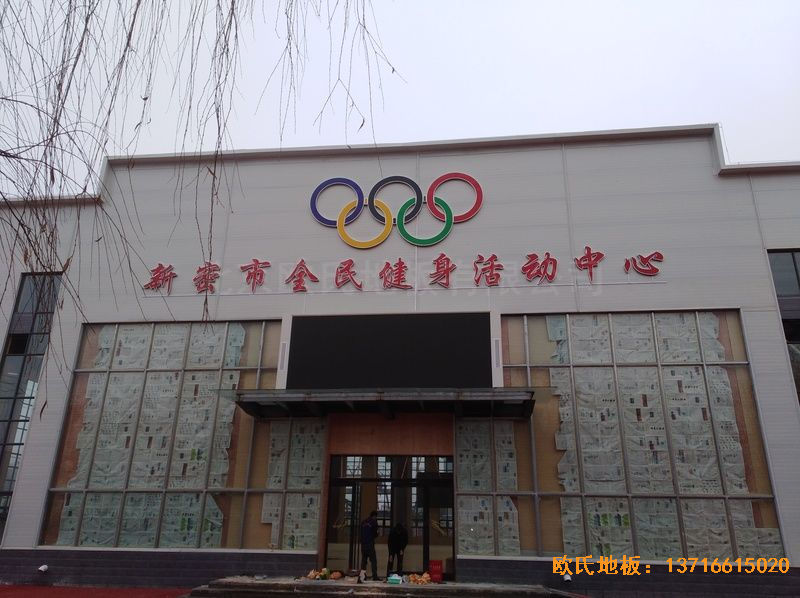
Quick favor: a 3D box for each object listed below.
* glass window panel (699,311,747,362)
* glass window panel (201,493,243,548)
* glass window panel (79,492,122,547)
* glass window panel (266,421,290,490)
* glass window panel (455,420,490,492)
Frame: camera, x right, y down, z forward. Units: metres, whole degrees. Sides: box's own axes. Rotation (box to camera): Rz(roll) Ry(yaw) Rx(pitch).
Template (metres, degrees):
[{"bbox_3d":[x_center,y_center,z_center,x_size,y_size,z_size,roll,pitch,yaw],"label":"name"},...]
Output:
[{"bbox_3d":[8.508,1.016,15.853,1.051,1.392,0.050,-1,-20,6],"label":"glass window panel"},{"bbox_3d":[-4.584,5.729,15.597,1.086,1.355,0.050,-1,-20,6],"label":"glass window panel"},{"bbox_3d":[-8.042,5.899,16.170,1.114,1.389,0.060,-1,-20,6],"label":"glass window panel"},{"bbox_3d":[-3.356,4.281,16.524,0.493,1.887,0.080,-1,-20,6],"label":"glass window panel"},{"bbox_3d":[1.915,4.049,15.479,0.940,1.827,0.050,-1,-20,6],"label":"glass window panel"}]

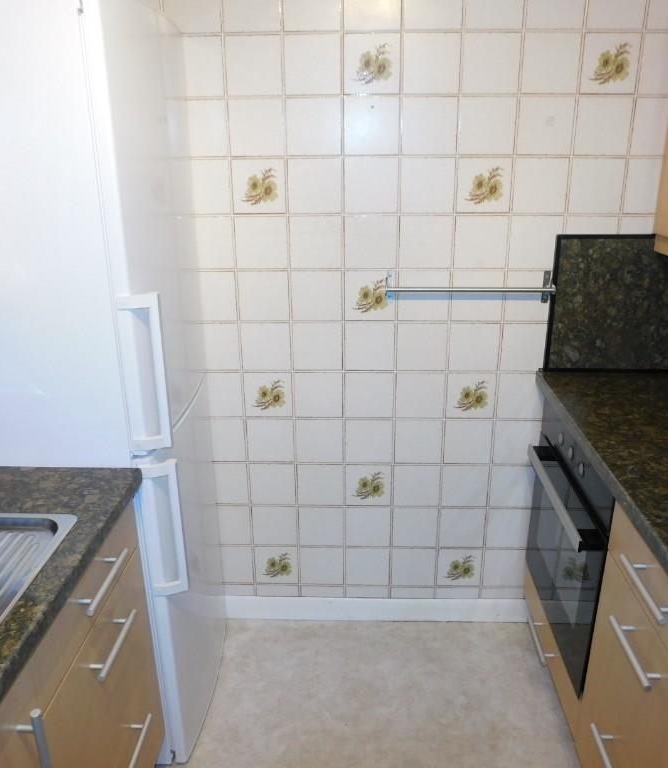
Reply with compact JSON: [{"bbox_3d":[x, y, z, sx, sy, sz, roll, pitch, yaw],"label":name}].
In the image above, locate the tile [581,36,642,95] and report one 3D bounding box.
[{"bbox_3d":[0.710,-0.822,1.748,0.150,0.150,0.009,0,20,2],"label":"tile"}]

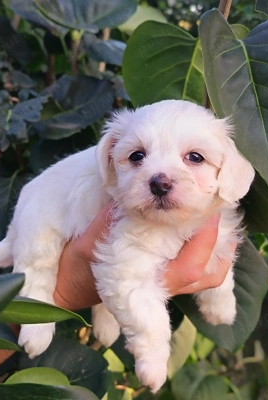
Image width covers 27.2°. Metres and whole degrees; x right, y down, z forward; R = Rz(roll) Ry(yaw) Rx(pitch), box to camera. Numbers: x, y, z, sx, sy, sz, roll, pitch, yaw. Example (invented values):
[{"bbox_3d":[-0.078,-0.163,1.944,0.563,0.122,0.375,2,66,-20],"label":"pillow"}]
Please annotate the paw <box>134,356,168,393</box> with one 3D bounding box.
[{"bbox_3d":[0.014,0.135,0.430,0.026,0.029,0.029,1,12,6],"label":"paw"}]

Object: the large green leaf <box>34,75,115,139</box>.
[{"bbox_3d":[-0.071,-0.111,0.660,0.094,0.074,0.050,-1,12,-3],"label":"large green leaf"}]

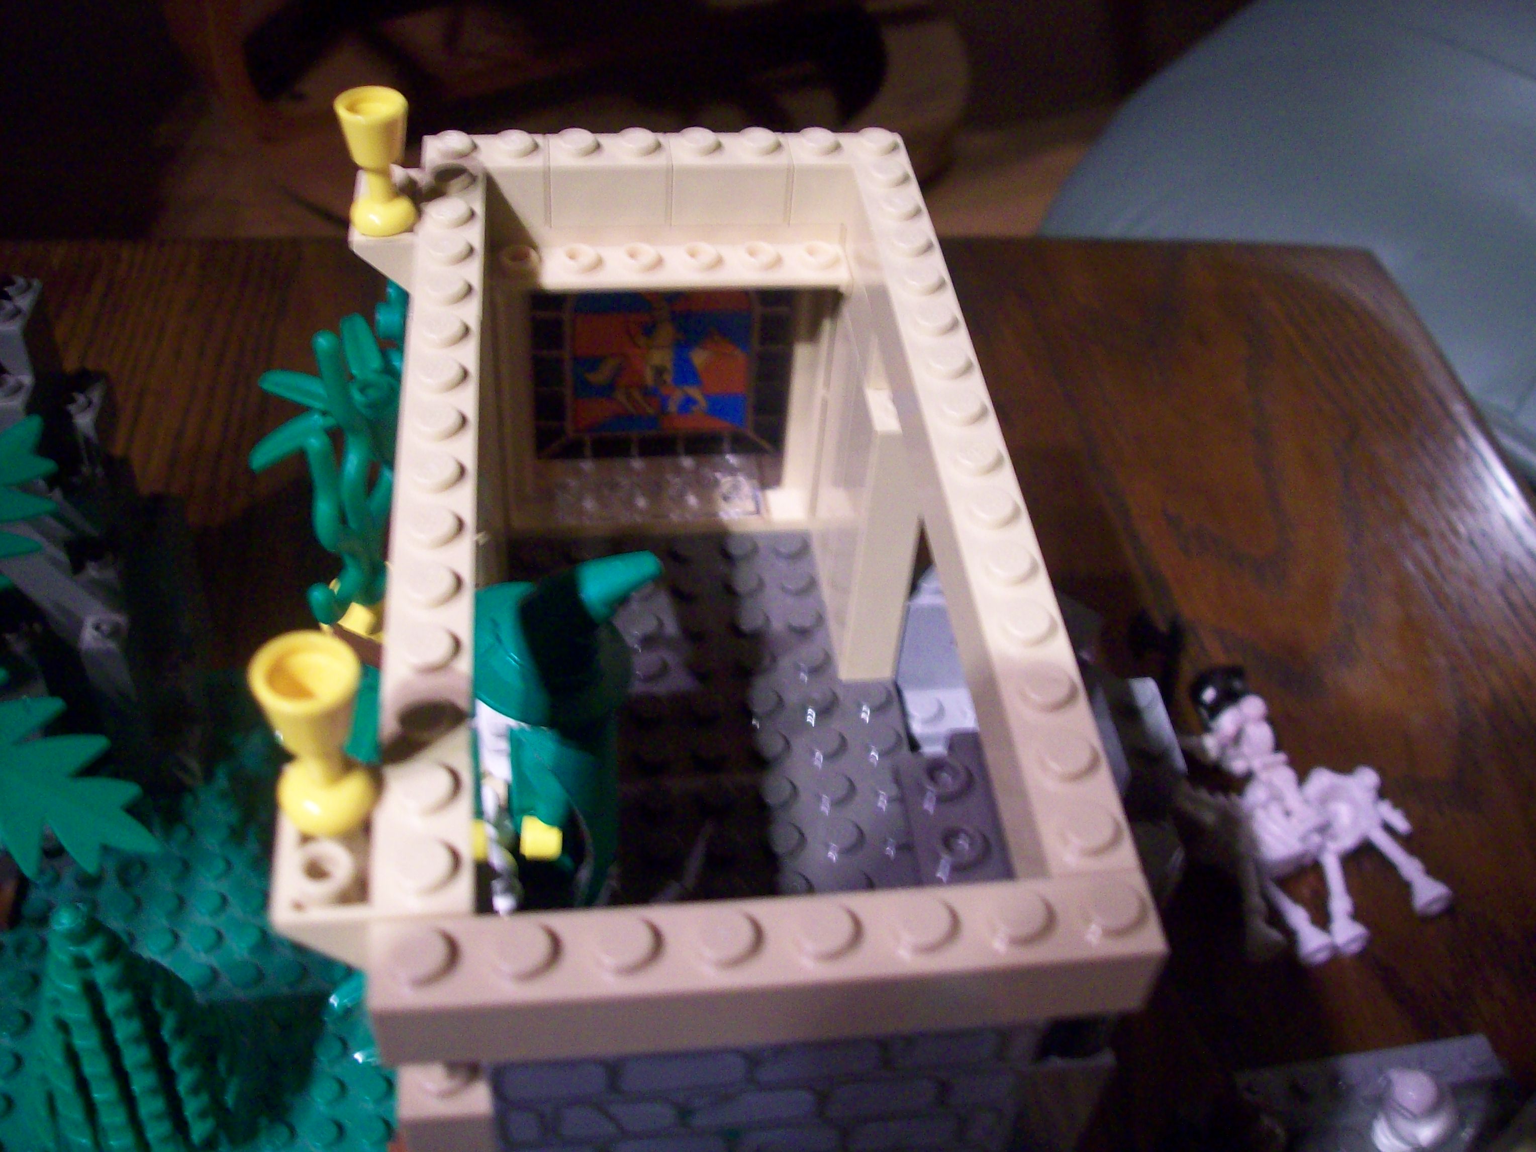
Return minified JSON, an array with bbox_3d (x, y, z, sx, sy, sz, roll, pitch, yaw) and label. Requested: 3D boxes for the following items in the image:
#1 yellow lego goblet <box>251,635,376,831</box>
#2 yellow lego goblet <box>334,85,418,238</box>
[{"bbox_3d":[-0.036,0.013,0.130,0.008,0.016,0.008,-2,46,-7],"label":"yellow lego goblet"},{"bbox_3d":[-0.046,-0.049,0.191,0.008,0.016,0.008,-2,46,-7],"label":"yellow lego goblet"}]

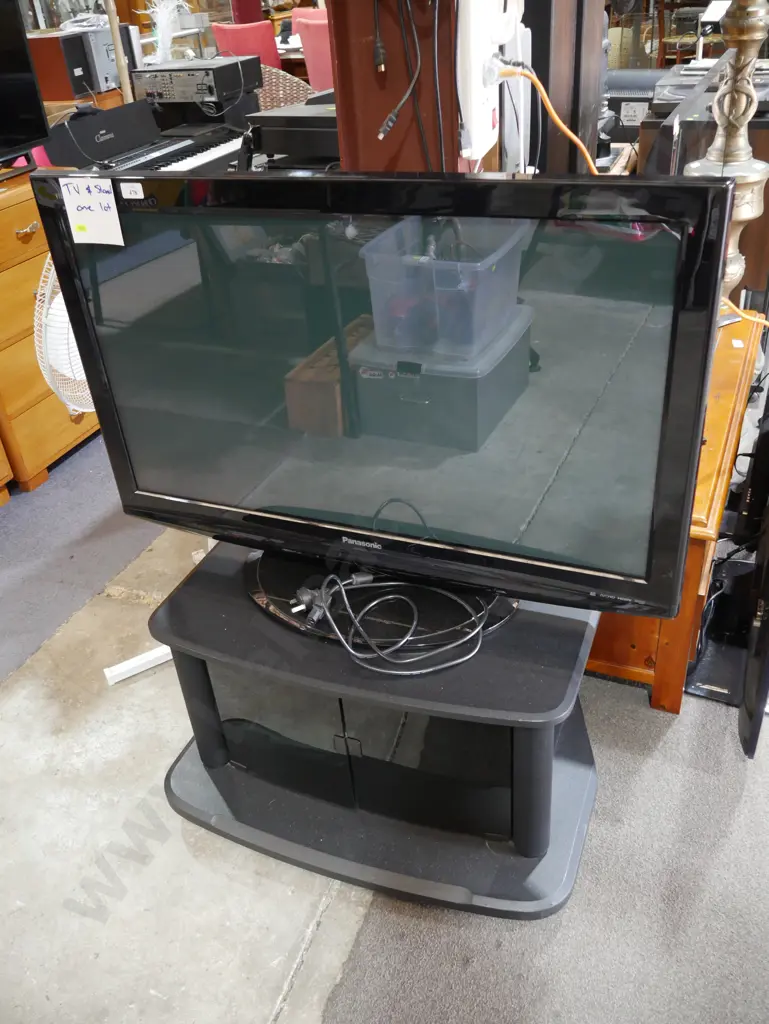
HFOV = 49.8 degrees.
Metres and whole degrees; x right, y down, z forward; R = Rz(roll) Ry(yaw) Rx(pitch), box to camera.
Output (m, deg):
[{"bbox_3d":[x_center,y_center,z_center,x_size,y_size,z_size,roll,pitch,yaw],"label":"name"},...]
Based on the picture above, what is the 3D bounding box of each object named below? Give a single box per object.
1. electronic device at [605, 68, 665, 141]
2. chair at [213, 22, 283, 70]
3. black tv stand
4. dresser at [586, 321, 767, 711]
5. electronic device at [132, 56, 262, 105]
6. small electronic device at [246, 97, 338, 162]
[{"bbox_3d":[0.917,-1.390,2.805,0.340,0.210,0.280,20,40,33],"label":"electronic device"},{"bbox_3d":[-0.877,-3.236,6.442,0.460,1.020,0.580,9,35,22],"label":"chair"},{"bbox_3d":[-0.012,0.335,1.502,0.780,0.355,0.540,8,34,20],"label":"black tv stand"},{"bbox_3d":[0.585,-0.088,2.015,0.480,0.460,1.080,9,35,22],"label":"dresser"},{"bbox_3d":[-0.857,-1.997,3.830,0.435,0.140,0.400,9,35,22],"label":"electronic device"},{"bbox_3d":[-0.218,-1.369,2.973,0.430,0.135,0.320,18,39,32],"label":"small electronic device"}]

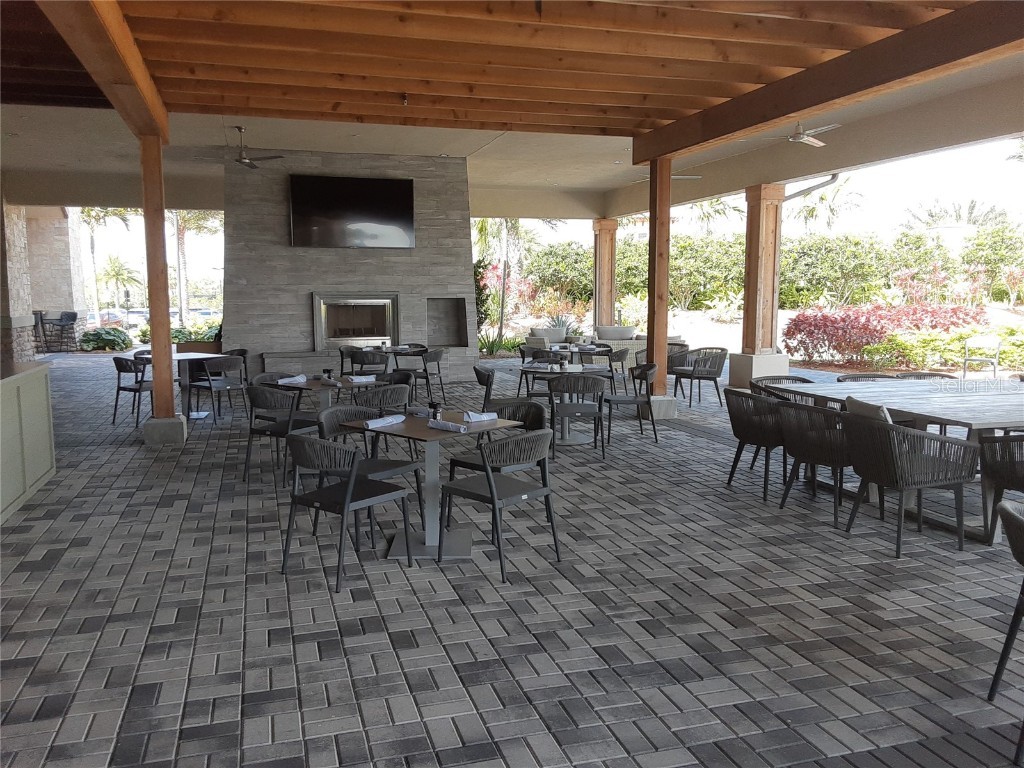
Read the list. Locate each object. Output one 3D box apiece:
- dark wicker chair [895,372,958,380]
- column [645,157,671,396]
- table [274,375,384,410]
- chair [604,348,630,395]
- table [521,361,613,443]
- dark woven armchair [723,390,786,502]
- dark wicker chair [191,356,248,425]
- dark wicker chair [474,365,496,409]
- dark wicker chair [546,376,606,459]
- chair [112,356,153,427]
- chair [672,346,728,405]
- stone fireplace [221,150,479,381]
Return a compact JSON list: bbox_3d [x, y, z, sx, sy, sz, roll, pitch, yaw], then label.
[{"bbox_3d":[3.842,0.310,7.265,0.590,0.770,0.570,-2,7,-18],"label":"dark wicker chair"},{"bbox_3d":[1.790,-1.259,9.676,0.185,2.820,0.185,-2,7,-18],"label":"column"},{"bbox_3d":[-1.592,0.365,6.884,0.780,0.745,0.760,6,9,44],"label":"table"},{"bbox_3d":[1.320,-0.082,10.918,0.530,0.780,0.520,4,7,29],"label":"chair"},{"bbox_3d":[0.559,0.219,8.366,0.910,0.745,0.910,0,6,-3],"label":"table"},{"bbox_3d":[2.002,0.442,6.102,0.570,0.770,0.590,-2,7,-18],"label":"dark woven armchair"},{"bbox_3d":[-3.510,0.050,9.534,0.550,0.785,0.530,4,8,32],"label":"dark wicker chair"},{"bbox_3d":[-0.094,0.219,8.056,0.550,0.785,0.530,0,6,4],"label":"dark wicker chair"},{"bbox_3d":[0.618,0.284,7.486,0.530,0.770,0.540,0,6,-1],"label":"dark wicker chair"},{"bbox_3d":[-4.300,0.071,9.333,0.520,0.780,0.530,4,8,32],"label":"chair"},{"bbox_3d":[2.550,-0.098,10.861,0.570,0.770,0.590,-2,7,-15],"label":"chair"},{"bbox_3d":[-2.645,-1.850,13.207,4.170,3.720,1.150,-2,7,-18],"label":"stone fireplace"}]

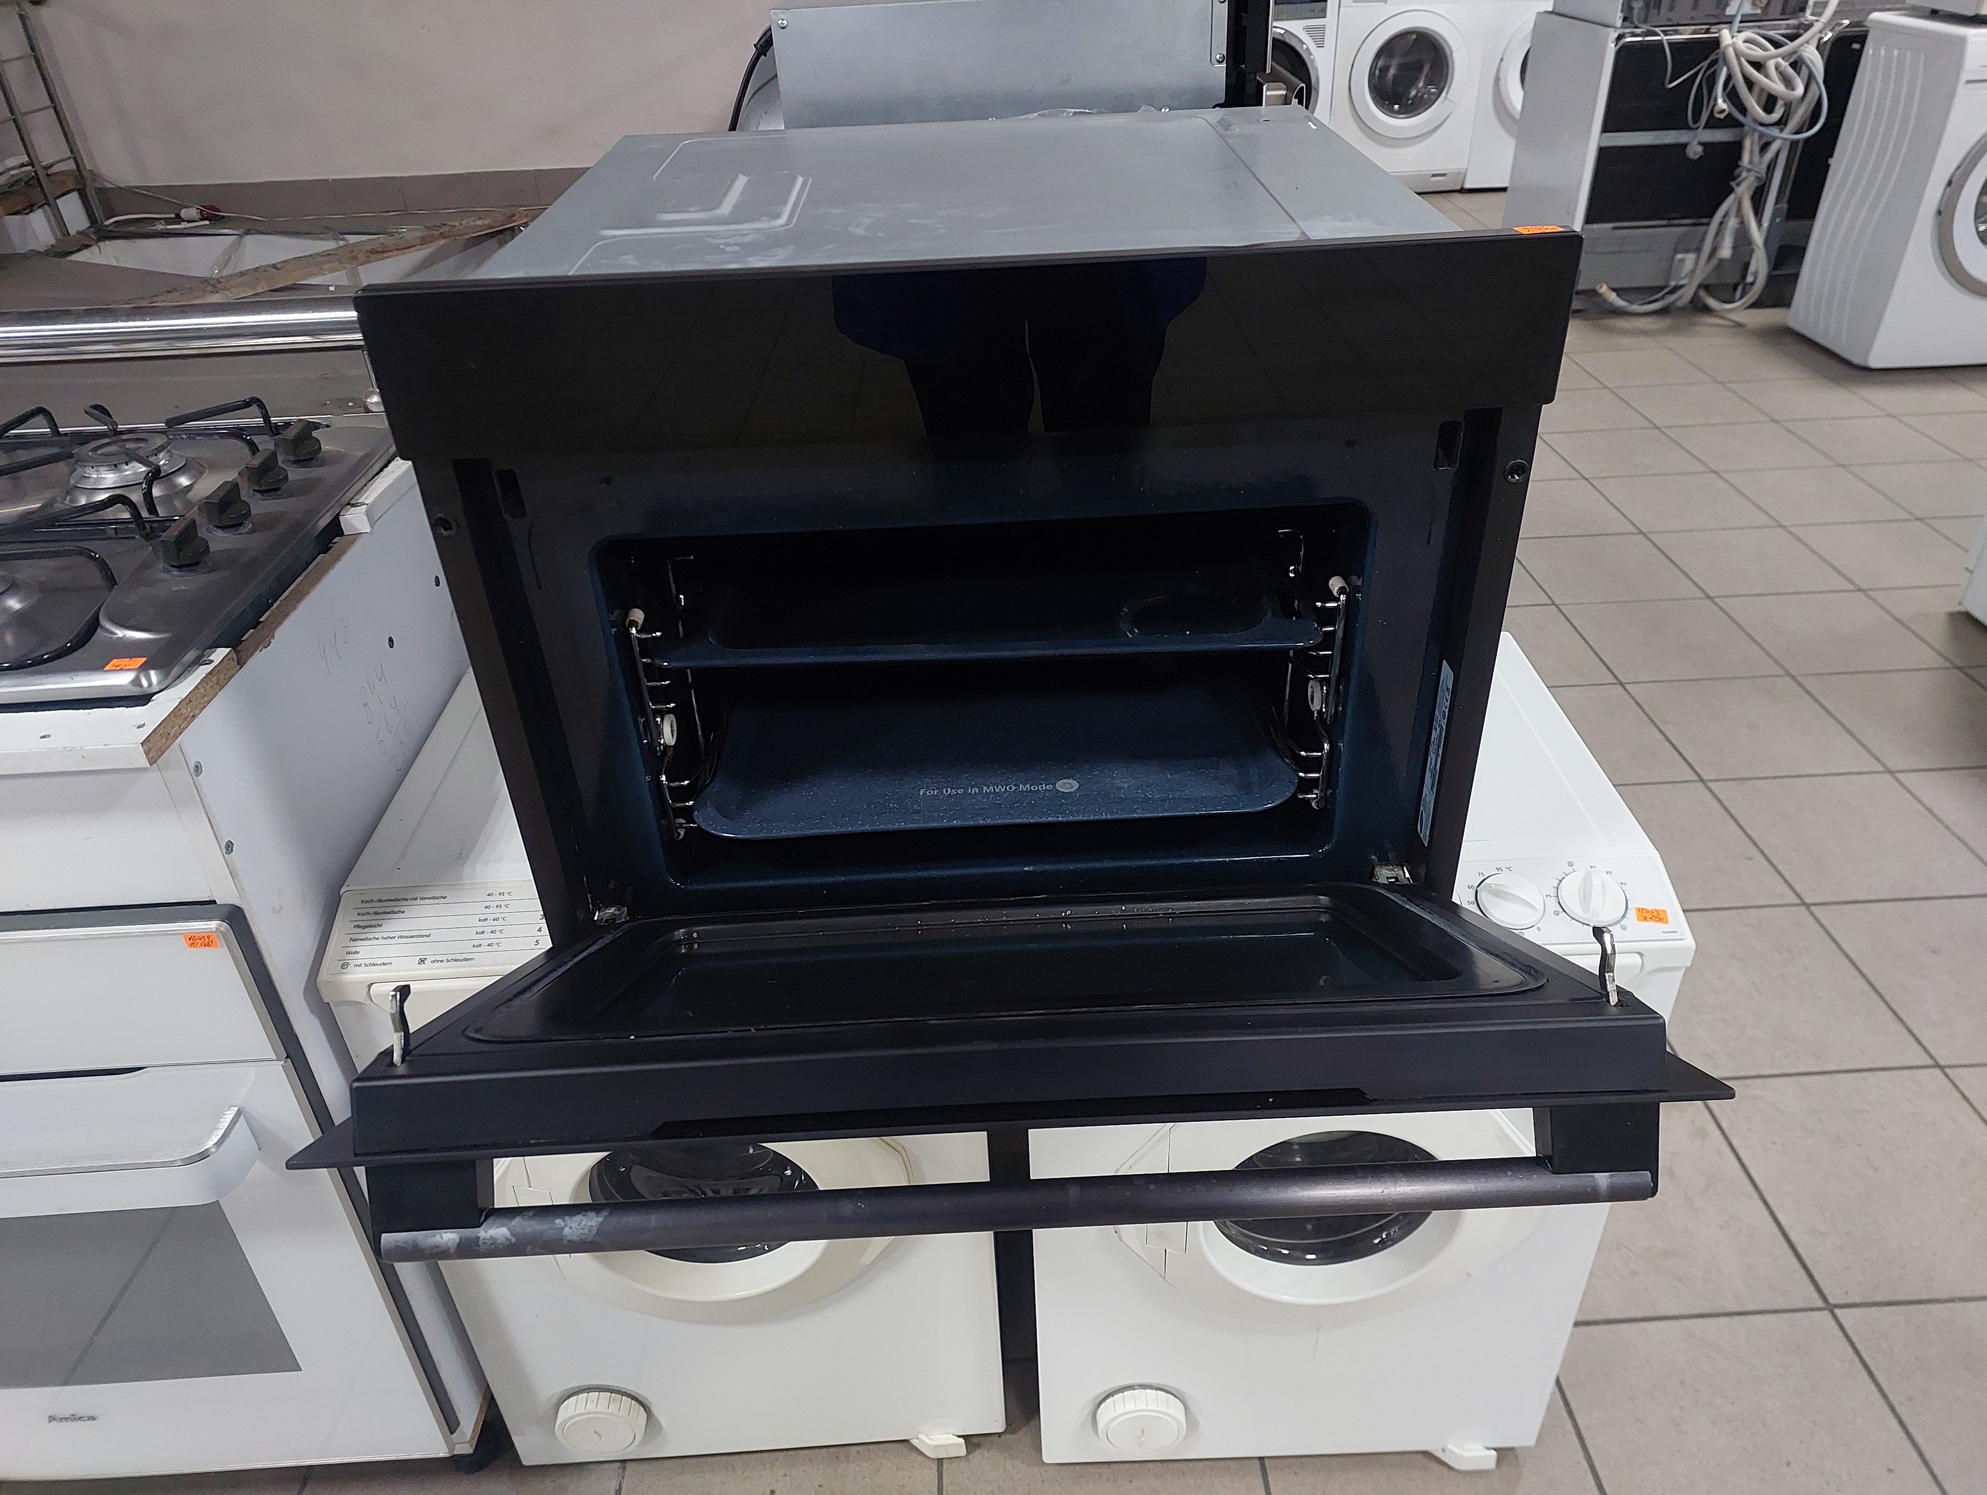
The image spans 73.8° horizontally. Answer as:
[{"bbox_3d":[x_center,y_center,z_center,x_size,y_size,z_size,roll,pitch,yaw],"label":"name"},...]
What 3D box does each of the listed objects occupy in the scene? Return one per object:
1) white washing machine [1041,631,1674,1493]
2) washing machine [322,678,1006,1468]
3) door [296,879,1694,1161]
[{"bbox_3d":[0.270,0.306,1.282,0.478,0.684,0.438,-2,32,0],"label":"white washing machine"},{"bbox_3d":[-0.250,0.314,1.307,0.478,0.684,0.438,-3,32,-1],"label":"washing machine"},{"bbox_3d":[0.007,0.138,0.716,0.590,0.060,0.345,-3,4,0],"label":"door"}]

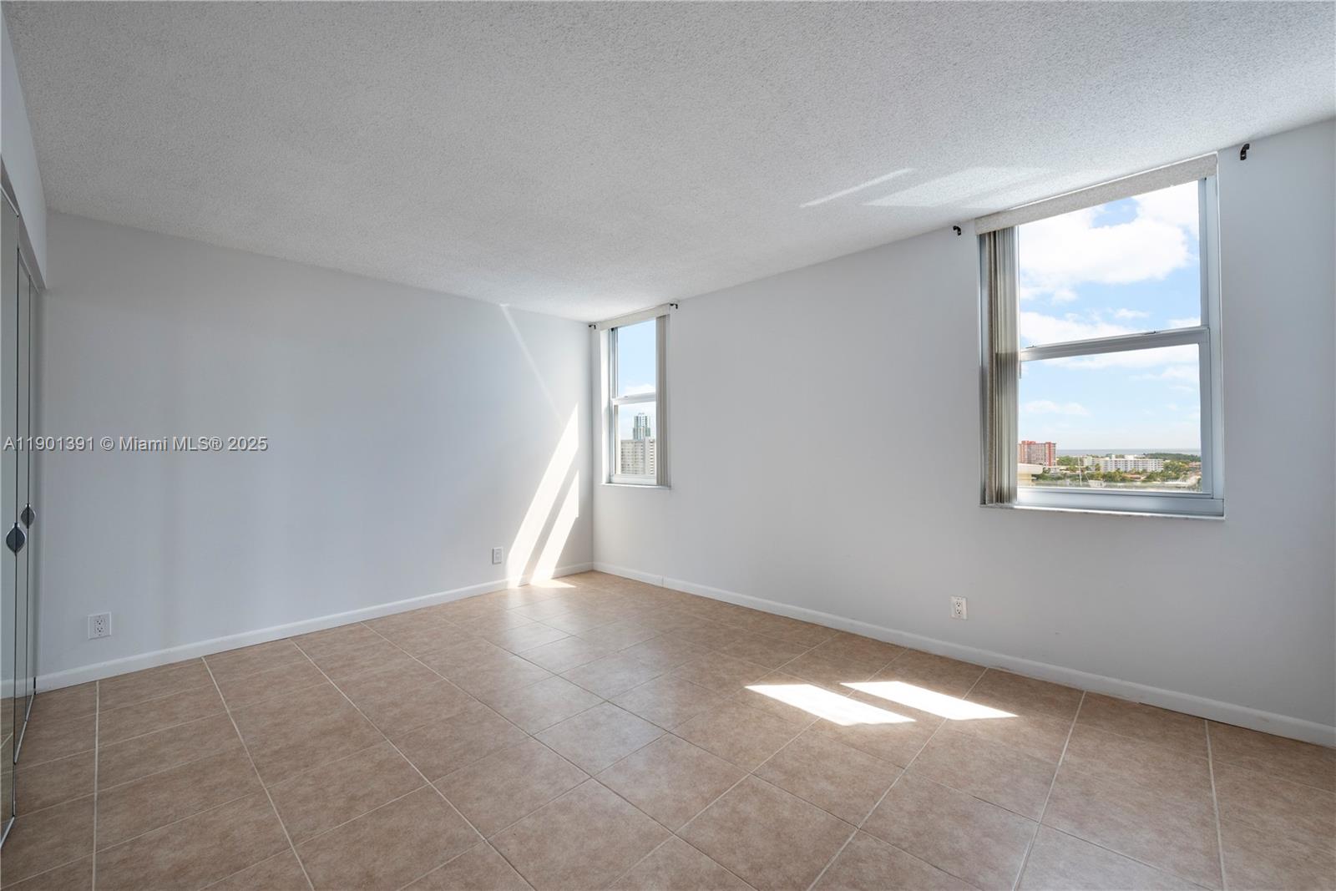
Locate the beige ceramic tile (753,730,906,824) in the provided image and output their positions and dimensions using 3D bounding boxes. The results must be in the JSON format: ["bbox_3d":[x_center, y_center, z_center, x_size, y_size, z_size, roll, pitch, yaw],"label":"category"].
[{"bbox_3d":[0.589,1.194,1.902,0.400,0.010,0.400,-1,-1,43],"label":"beige ceramic tile"}]

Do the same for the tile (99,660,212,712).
[{"bbox_3d":[-2.590,1.231,2.652,0.402,0.010,0.402,-1,-1,43],"label":"tile"}]

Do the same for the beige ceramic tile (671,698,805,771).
[{"bbox_3d":[0.295,1.214,2.203,0.405,0.010,0.405,-1,0,43],"label":"beige ceramic tile"}]

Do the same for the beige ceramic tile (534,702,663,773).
[{"bbox_3d":[-0.283,1.205,2.160,0.400,0.010,0.400,-1,-1,43],"label":"beige ceramic tile"}]

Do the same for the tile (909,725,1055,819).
[{"bbox_3d":[1.171,1.204,1.938,0.405,0.010,0.405,-1,0,43],"label":"tile"}]

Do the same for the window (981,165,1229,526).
[{"bbox_3d":[2.055,-0.451,2.553,0.903,1.542,0.130,-1,0,43],"label":"window"}]

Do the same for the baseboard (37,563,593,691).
[{"bbox_3d":[-1.936,1.188,3.848,0.014,0.087,3.481,-1,-1,43],"label":"baseboard"}]

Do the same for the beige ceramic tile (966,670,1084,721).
[{"bbox_3d":[1.733,1.201,2.533,0.405,0.010,0.405,-1,0,43],"label":"beige ceramic tile"}]

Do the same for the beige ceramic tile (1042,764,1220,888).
[{"bbox_3d":[1.453,1.181,1.635,0.402,0.010,0.402,-1,-1,43],"label":"beige ceramic tile"}]

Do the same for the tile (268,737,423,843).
[{"bbox_3d":[-1.132,1.209,1.839,0.402,0.010,0.402,-1,-1,43],"label":"tile"}]

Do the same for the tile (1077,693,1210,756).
[{"bbox_3d":[2.007,1.181,2.225,0.402,0.010,0.402,-1,-1,43],"label":"tile"}]

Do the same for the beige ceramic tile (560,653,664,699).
[{"bbox_3d":[-0.299,1.222,2.764,0.405,0.010,0.405,-1,0,43],"label":"beige ceramic tile"}]

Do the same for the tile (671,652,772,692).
[{"bbox_3d":[0.272,1.204,2.743,0.402,0.010,0.402,-1,-1,43],"label":"tile"}]

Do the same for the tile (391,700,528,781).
[{"bbox_3d":[-0.853,1.210,2.140,0.400,0.010,0.400,-1,-1,43],"label":"tile"}]

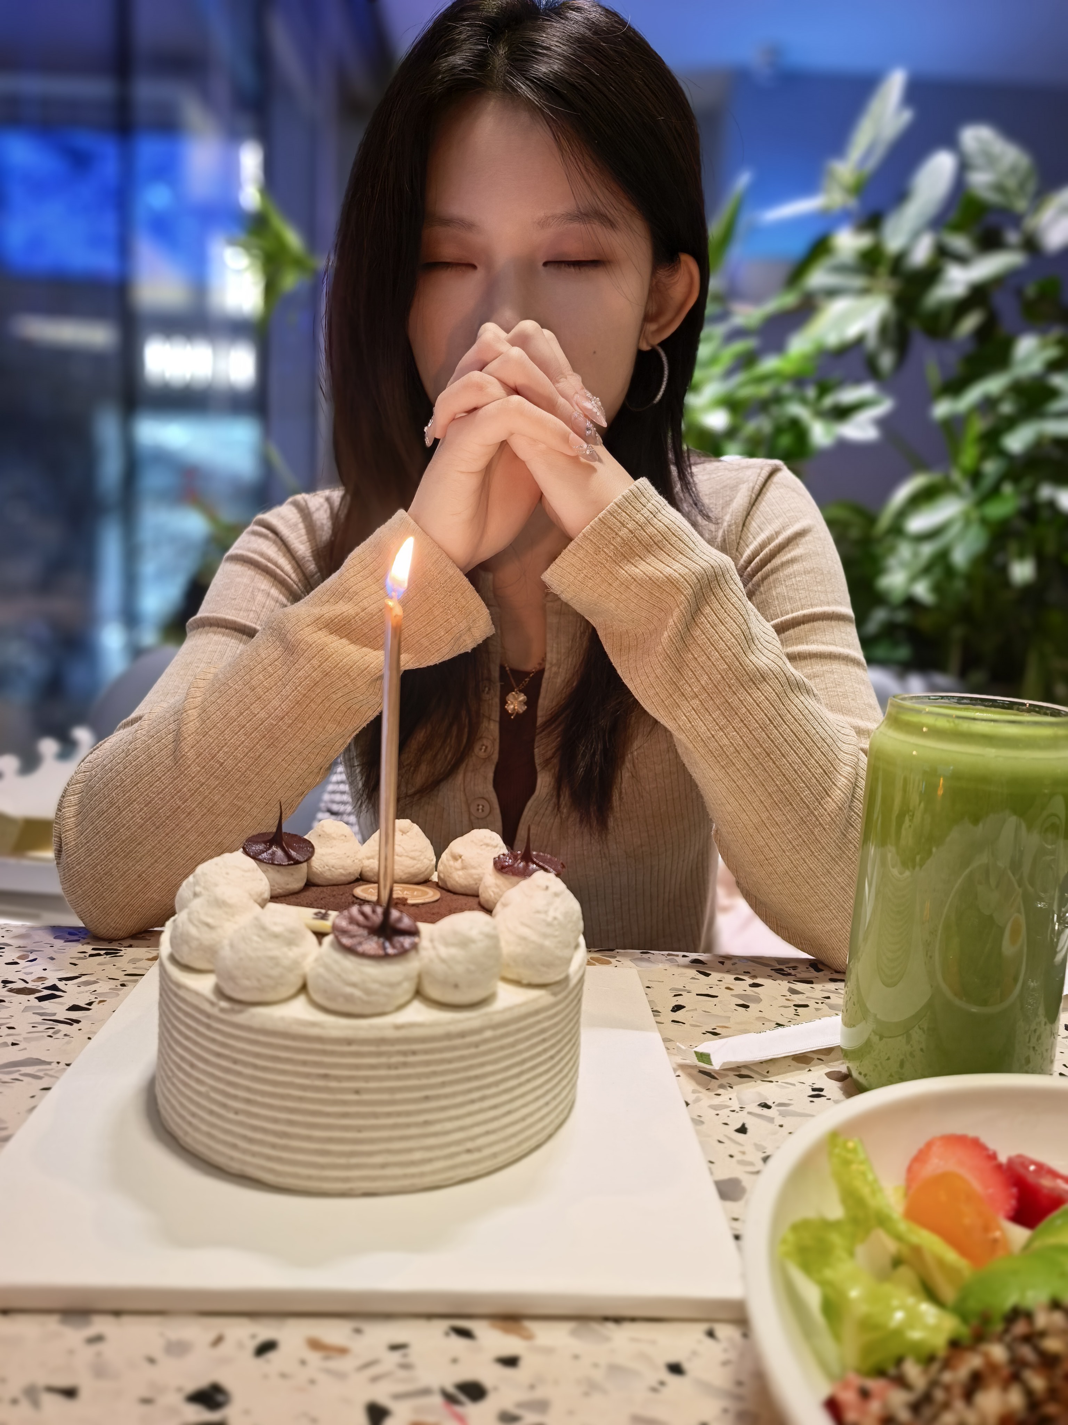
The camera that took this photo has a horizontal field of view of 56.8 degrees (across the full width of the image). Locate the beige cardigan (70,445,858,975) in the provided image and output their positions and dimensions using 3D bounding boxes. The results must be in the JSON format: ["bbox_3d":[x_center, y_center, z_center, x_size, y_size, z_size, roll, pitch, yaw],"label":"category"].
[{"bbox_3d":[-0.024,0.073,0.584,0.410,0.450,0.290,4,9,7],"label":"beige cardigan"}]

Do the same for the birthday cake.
[{"bbox_3d":[-0.055,0.089,0.351,0.148,0.076,0.148,3,9,0],"label":"birthday cake"}]

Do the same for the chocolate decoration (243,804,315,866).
[{"bbox_3d":[-0.098,0.047,0.379,0.028,0.018,0.028,3,9,0],"label":"chocolate decoration"}]

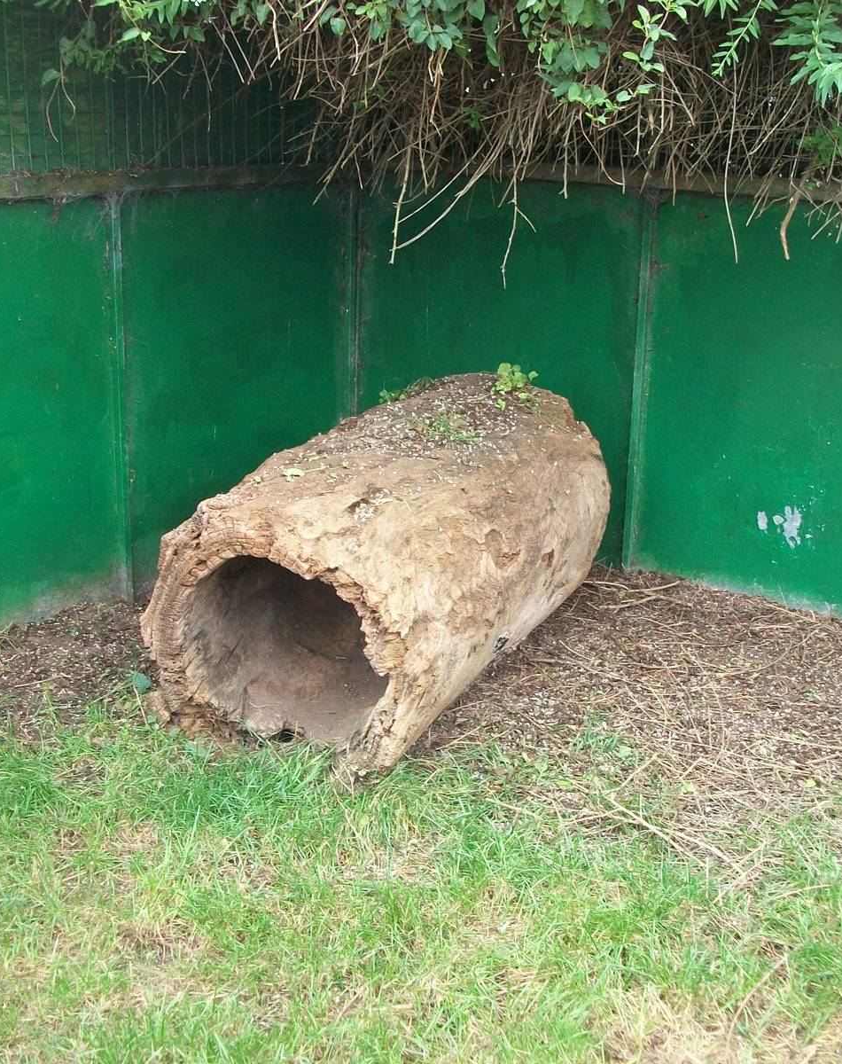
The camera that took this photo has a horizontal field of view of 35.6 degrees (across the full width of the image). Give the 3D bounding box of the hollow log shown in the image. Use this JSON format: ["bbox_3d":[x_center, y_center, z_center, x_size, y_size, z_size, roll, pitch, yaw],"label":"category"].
[{"bbox_3d":[-0.064,0.060,3.384,0.811,0.724,1.206,7,17,21],"label":"hollow log"}]

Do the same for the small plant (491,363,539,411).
[{"bbox_3d":[0.263,-0.403,3.658,0.130,0.115,0.125,1,16,0],"label":"small plant"}]

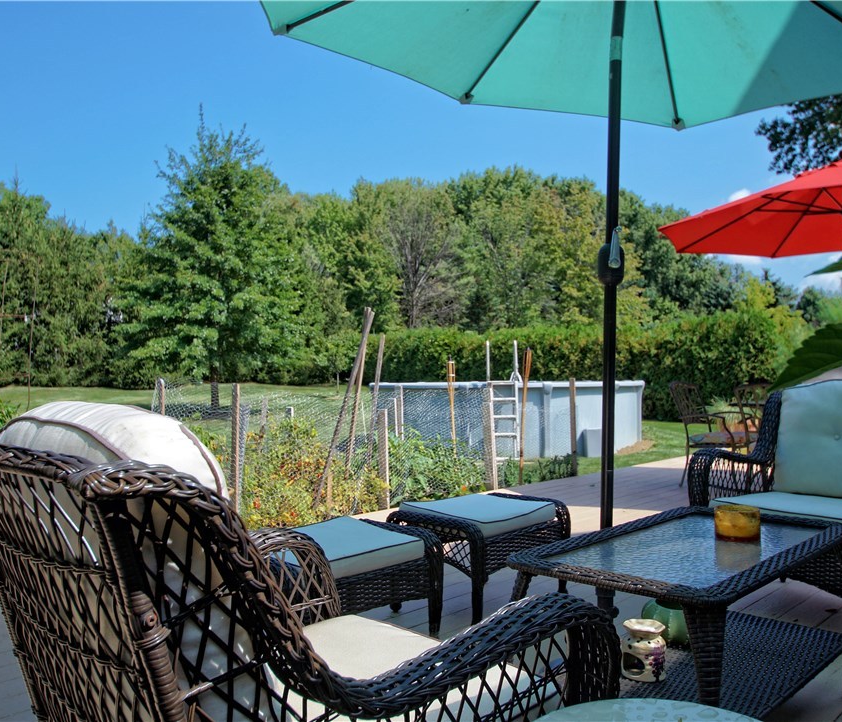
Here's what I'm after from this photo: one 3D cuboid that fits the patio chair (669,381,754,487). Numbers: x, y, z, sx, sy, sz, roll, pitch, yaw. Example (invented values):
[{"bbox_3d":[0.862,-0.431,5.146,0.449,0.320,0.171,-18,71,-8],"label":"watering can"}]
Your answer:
[{"bbox_3d":[2.730,0.677,6.660,0.650,0.955,0.600,-2,-3,44],"label":"patio chair"}]

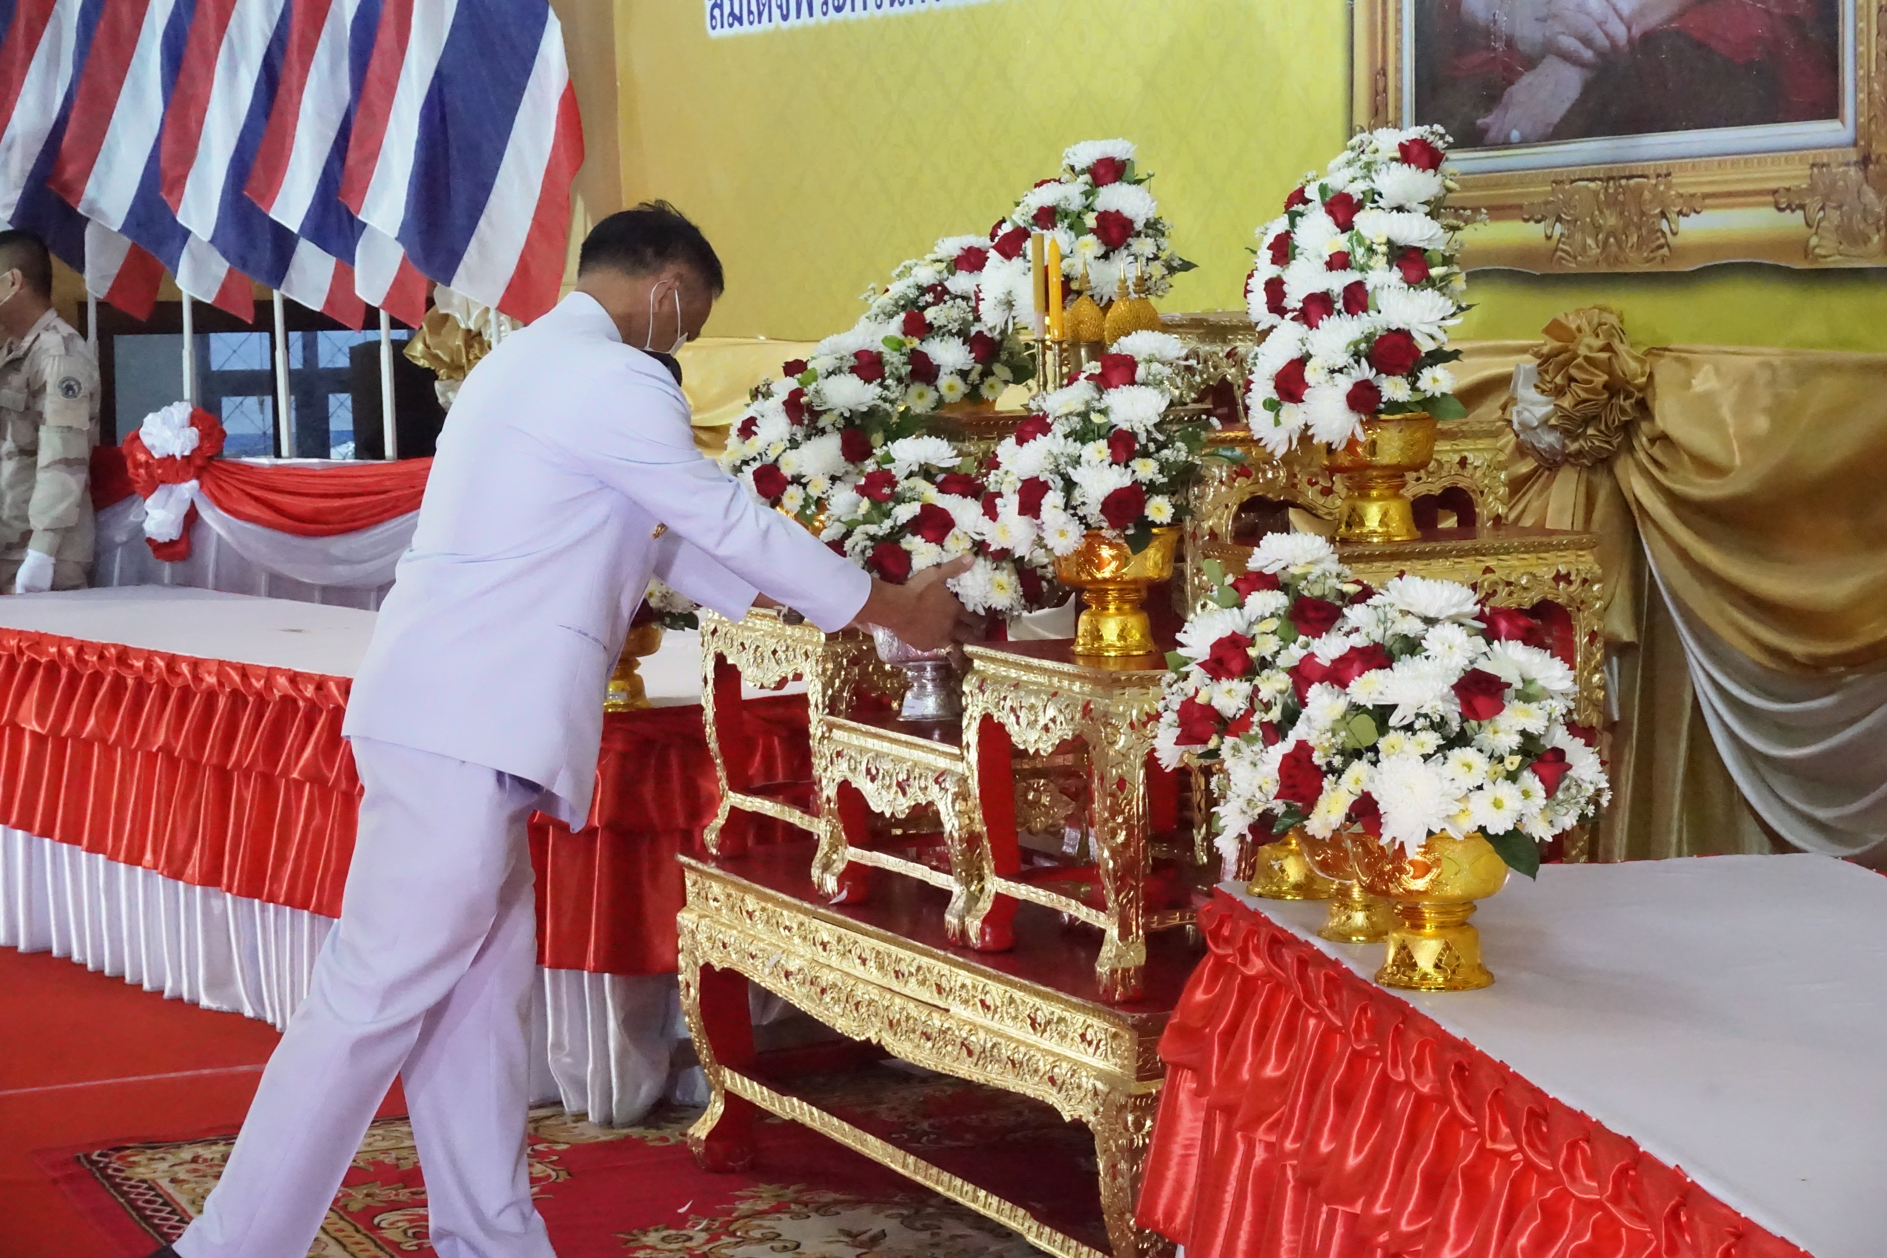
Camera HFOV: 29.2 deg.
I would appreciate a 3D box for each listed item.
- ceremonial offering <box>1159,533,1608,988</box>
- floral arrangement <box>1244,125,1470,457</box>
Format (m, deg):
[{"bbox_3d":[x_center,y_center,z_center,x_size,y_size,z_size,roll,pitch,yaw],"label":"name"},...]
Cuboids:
[{"bbox_3d":[0.483,0.138,3.920,0.450,0.460,0.460,-1,5,0],"label":"ceremonial offering"},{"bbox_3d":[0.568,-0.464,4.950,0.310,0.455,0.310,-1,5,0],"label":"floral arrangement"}]

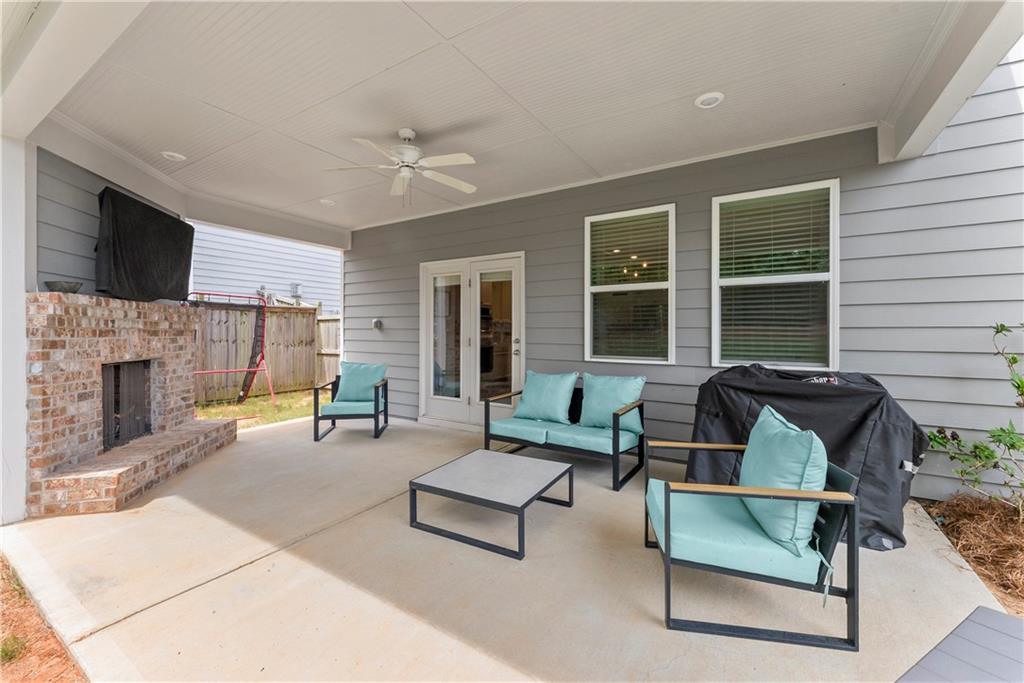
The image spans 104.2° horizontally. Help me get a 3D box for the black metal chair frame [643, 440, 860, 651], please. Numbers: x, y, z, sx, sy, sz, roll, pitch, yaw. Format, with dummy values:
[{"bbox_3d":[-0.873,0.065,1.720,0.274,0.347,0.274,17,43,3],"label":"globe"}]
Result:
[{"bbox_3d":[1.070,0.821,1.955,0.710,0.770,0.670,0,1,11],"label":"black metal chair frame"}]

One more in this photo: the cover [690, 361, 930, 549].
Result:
[{"bbox_3d":[1.915,0.663,2.791,1.280,1.040,0.660,0,1,31],"label":"cover"}]

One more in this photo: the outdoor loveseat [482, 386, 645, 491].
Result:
[{"bbox_3d":[0.477,0.741,3.754,1.280,0.830,0.710,1,1,33],"label":"outdoor loveseat"}]

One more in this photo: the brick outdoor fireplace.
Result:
[{"bbox_3d":[-3.292,0.401,3.582,0.720,1.520,1.860,0,1,-12],"label":"brick outdoor fireplace"}]

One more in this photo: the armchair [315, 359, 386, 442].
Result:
[{"bbox_3d":[-1.940,0.704,4.910,0.670,0.840,0.710,0,1,-10],"label":"armchair"}]

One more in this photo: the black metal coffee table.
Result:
[{"bbox_3d":[-0.105,1.042,2.721,0.810,0.285,0.800,0,1,28],"label":"black metal coffee table"}]

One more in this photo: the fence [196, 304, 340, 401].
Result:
[{"bbox_3d":[-5.100,0.193,8.050,0.150,1.830,2.700,1,1,33],"label":"fence"}]

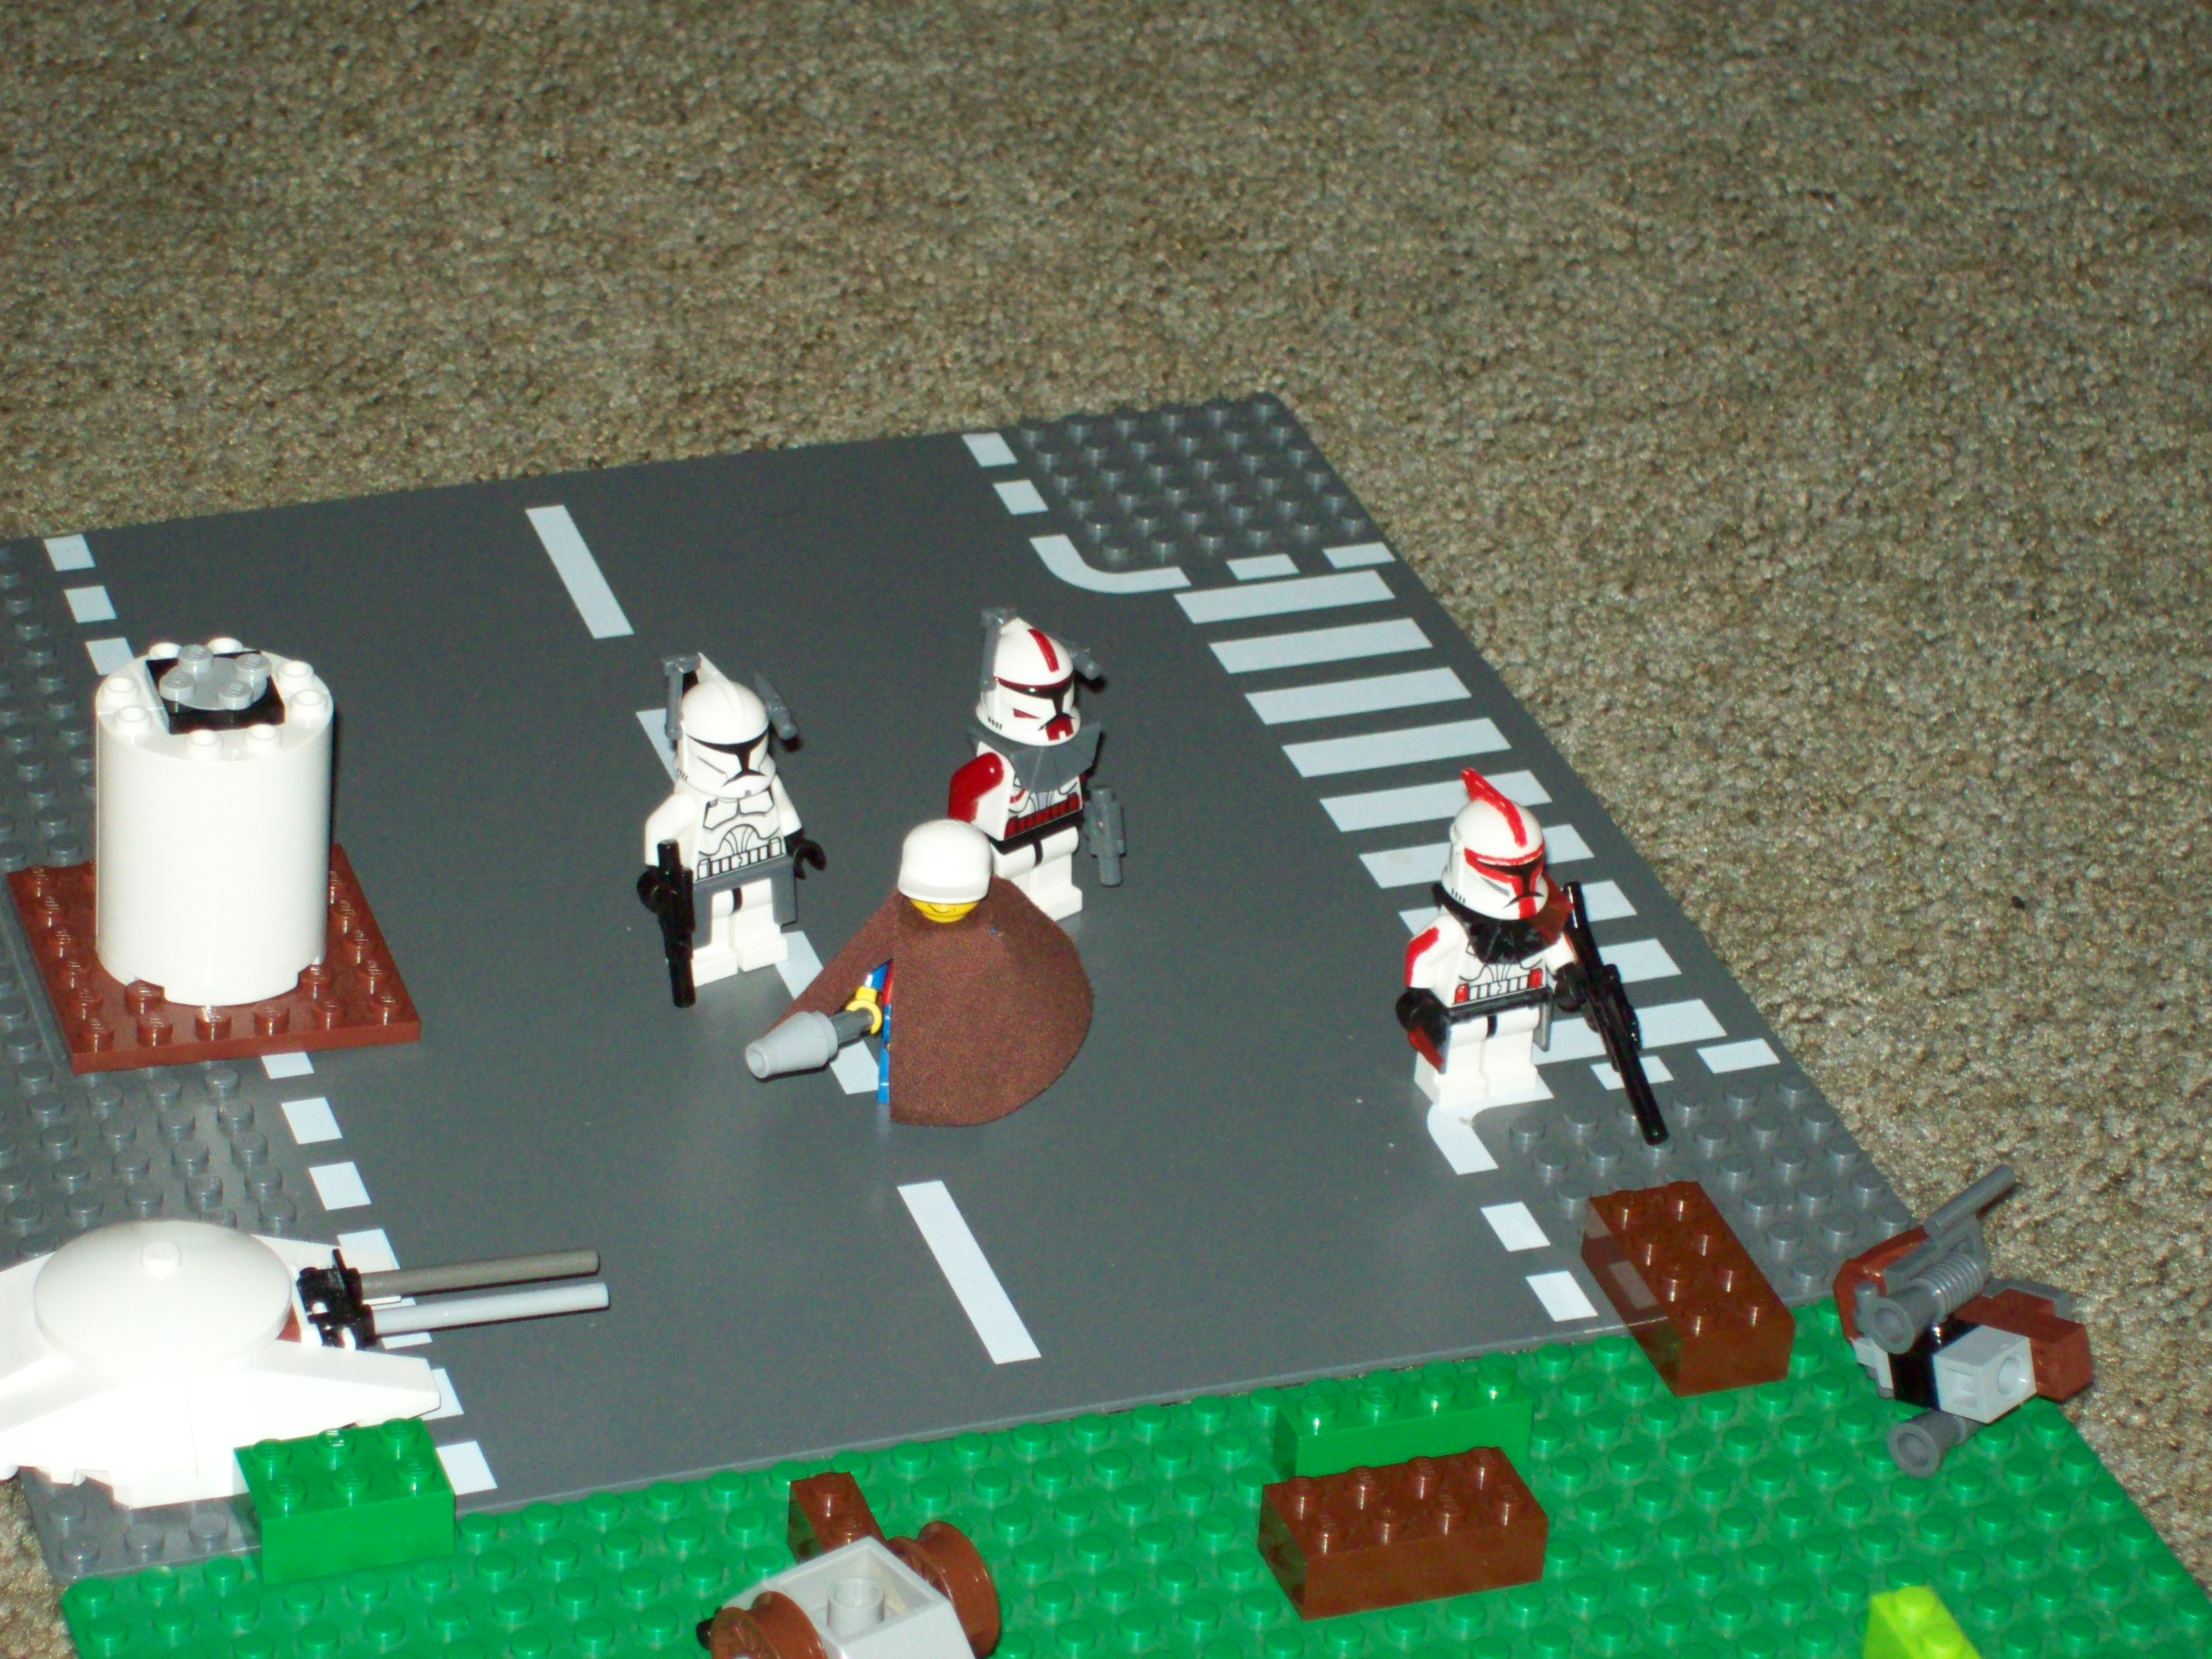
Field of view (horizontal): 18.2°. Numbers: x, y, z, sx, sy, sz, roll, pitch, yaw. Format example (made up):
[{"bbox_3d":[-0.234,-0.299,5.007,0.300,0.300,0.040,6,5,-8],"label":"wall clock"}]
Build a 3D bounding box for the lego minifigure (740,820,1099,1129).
[{"bbox_3d":[-0.024,0.019,0.930,0.044,0.042,0.026,5,31,2],"label":"lego minifigure"}]

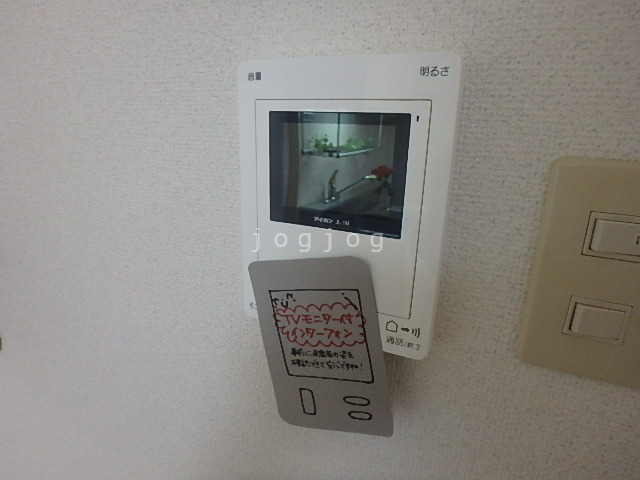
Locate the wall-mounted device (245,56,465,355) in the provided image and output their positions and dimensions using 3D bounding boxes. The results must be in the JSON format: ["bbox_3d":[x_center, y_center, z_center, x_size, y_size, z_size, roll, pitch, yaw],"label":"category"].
[{"bbox_3d":[0.012,-0.020,0.247,0.132,0.173,0.021,9,18,23],"label":"wall-mounted device"}]

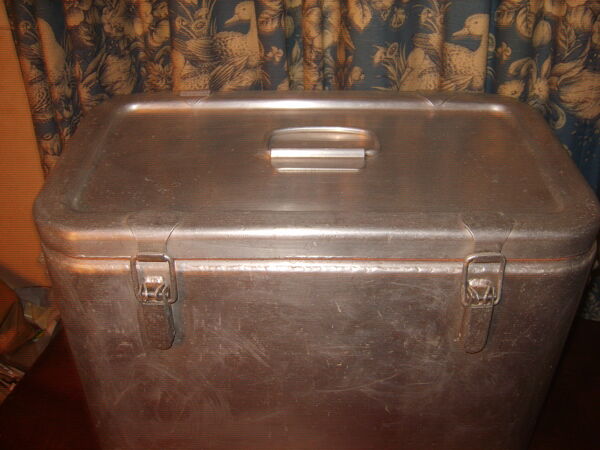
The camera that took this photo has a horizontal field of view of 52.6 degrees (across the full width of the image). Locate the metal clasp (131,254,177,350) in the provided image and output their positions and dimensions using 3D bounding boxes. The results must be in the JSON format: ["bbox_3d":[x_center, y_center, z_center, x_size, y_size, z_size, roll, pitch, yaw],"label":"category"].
[{"bbox_3d":[-0.144,0.079,0.606,0.041,0.120,0.023,0,35,0],"label":"metal clasp"}]

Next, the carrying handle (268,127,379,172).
[{"bbox_3d":[0.025,-0.086,0.684,0.120,0.022,0.094,0,35,0],"label":"carrying handle"}]

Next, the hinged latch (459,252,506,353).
[{"bbox_3d":[0.175,0.081,0.607,0.042,0.120,0.023,0,35,0],"label":"hinged latch"}]

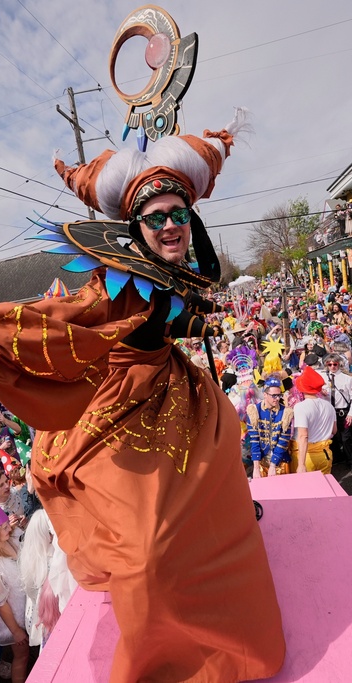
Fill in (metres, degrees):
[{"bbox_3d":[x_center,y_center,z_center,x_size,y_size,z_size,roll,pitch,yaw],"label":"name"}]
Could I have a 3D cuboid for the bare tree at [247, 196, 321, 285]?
[{"bbox_3d":[11.300,-9.504,36.500,7.800,11.000,7.400,-7,8,12],"label":"bare tree"}]

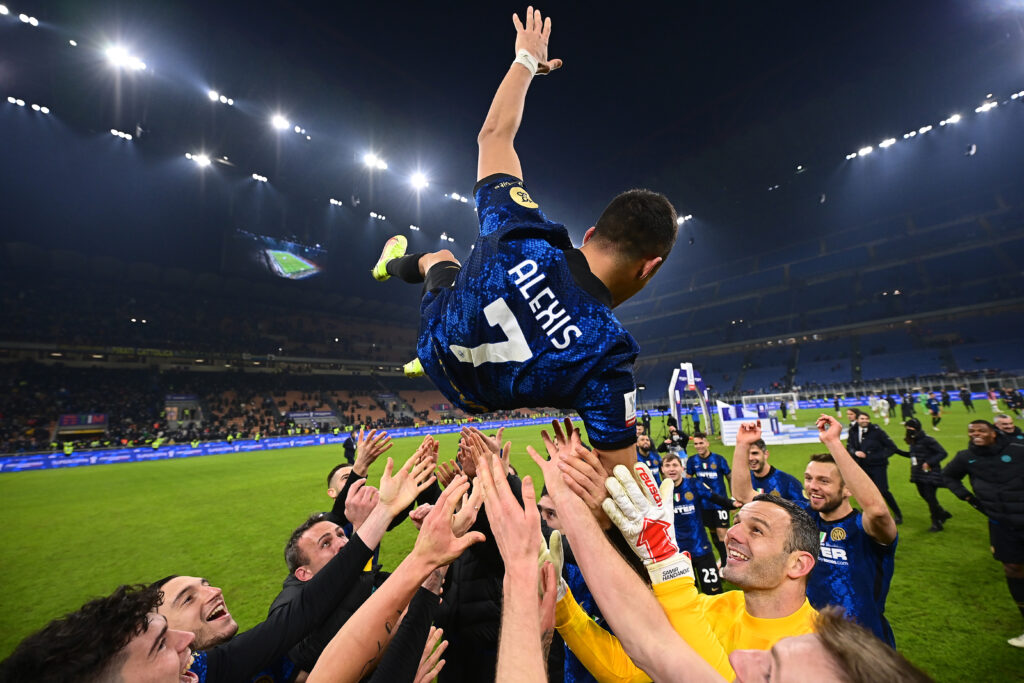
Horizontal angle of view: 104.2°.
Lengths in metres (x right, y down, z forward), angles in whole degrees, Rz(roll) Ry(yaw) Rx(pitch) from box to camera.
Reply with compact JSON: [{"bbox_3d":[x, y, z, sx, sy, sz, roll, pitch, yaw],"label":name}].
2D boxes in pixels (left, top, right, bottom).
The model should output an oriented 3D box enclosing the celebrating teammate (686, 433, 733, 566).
[{"bbox_3d":[2.660,2.120,5.330,0.600,1.740,0.460,-8,-11,24],"label":"celebrating teammate"}]

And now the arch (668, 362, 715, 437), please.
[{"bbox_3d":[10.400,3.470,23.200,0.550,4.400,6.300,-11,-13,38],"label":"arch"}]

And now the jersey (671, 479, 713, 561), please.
[{"bbox_3d":[1.700,1.720,3.900,0.580,0.700,0.320,-16,-14,17],"label":"jersey"}]

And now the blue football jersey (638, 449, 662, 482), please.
[{"bbox_3d":[2.210,2.110,6.480,0.540,0.720,0.300,-7,-10,17],"label":"blue football jersey"}]

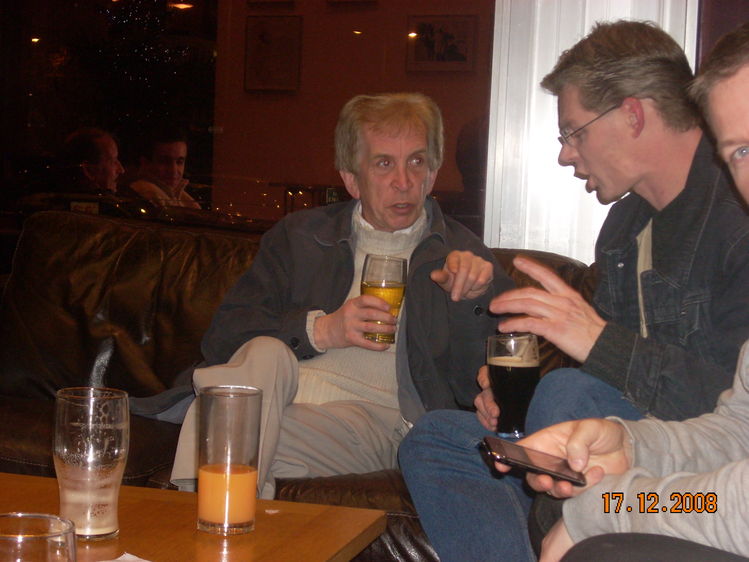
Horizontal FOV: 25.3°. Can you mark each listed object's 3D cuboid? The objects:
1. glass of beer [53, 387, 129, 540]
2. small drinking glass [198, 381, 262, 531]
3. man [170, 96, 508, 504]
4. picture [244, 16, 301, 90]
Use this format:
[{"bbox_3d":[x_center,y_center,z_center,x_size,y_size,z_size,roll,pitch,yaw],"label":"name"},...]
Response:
[{"bbox_3d":[-0.309,0.199,1.823,0.082,0.156,0.082,2,6,0],"label":"glass of beer"},{"bbox_3d":[-0.162,0.200,1.868,0.069,0.156,0.069,2,6,0],"label":"small drinking glass"},{"bbox_3d":[-0.037,0.219,2.774,0.620,1.070,0.820,3,6,13],"label":"man"},{"bbox_3d":[-0.485,-1.092,8.000,0.285,0.355,0.030,4,6,20],"label":"picture"}]

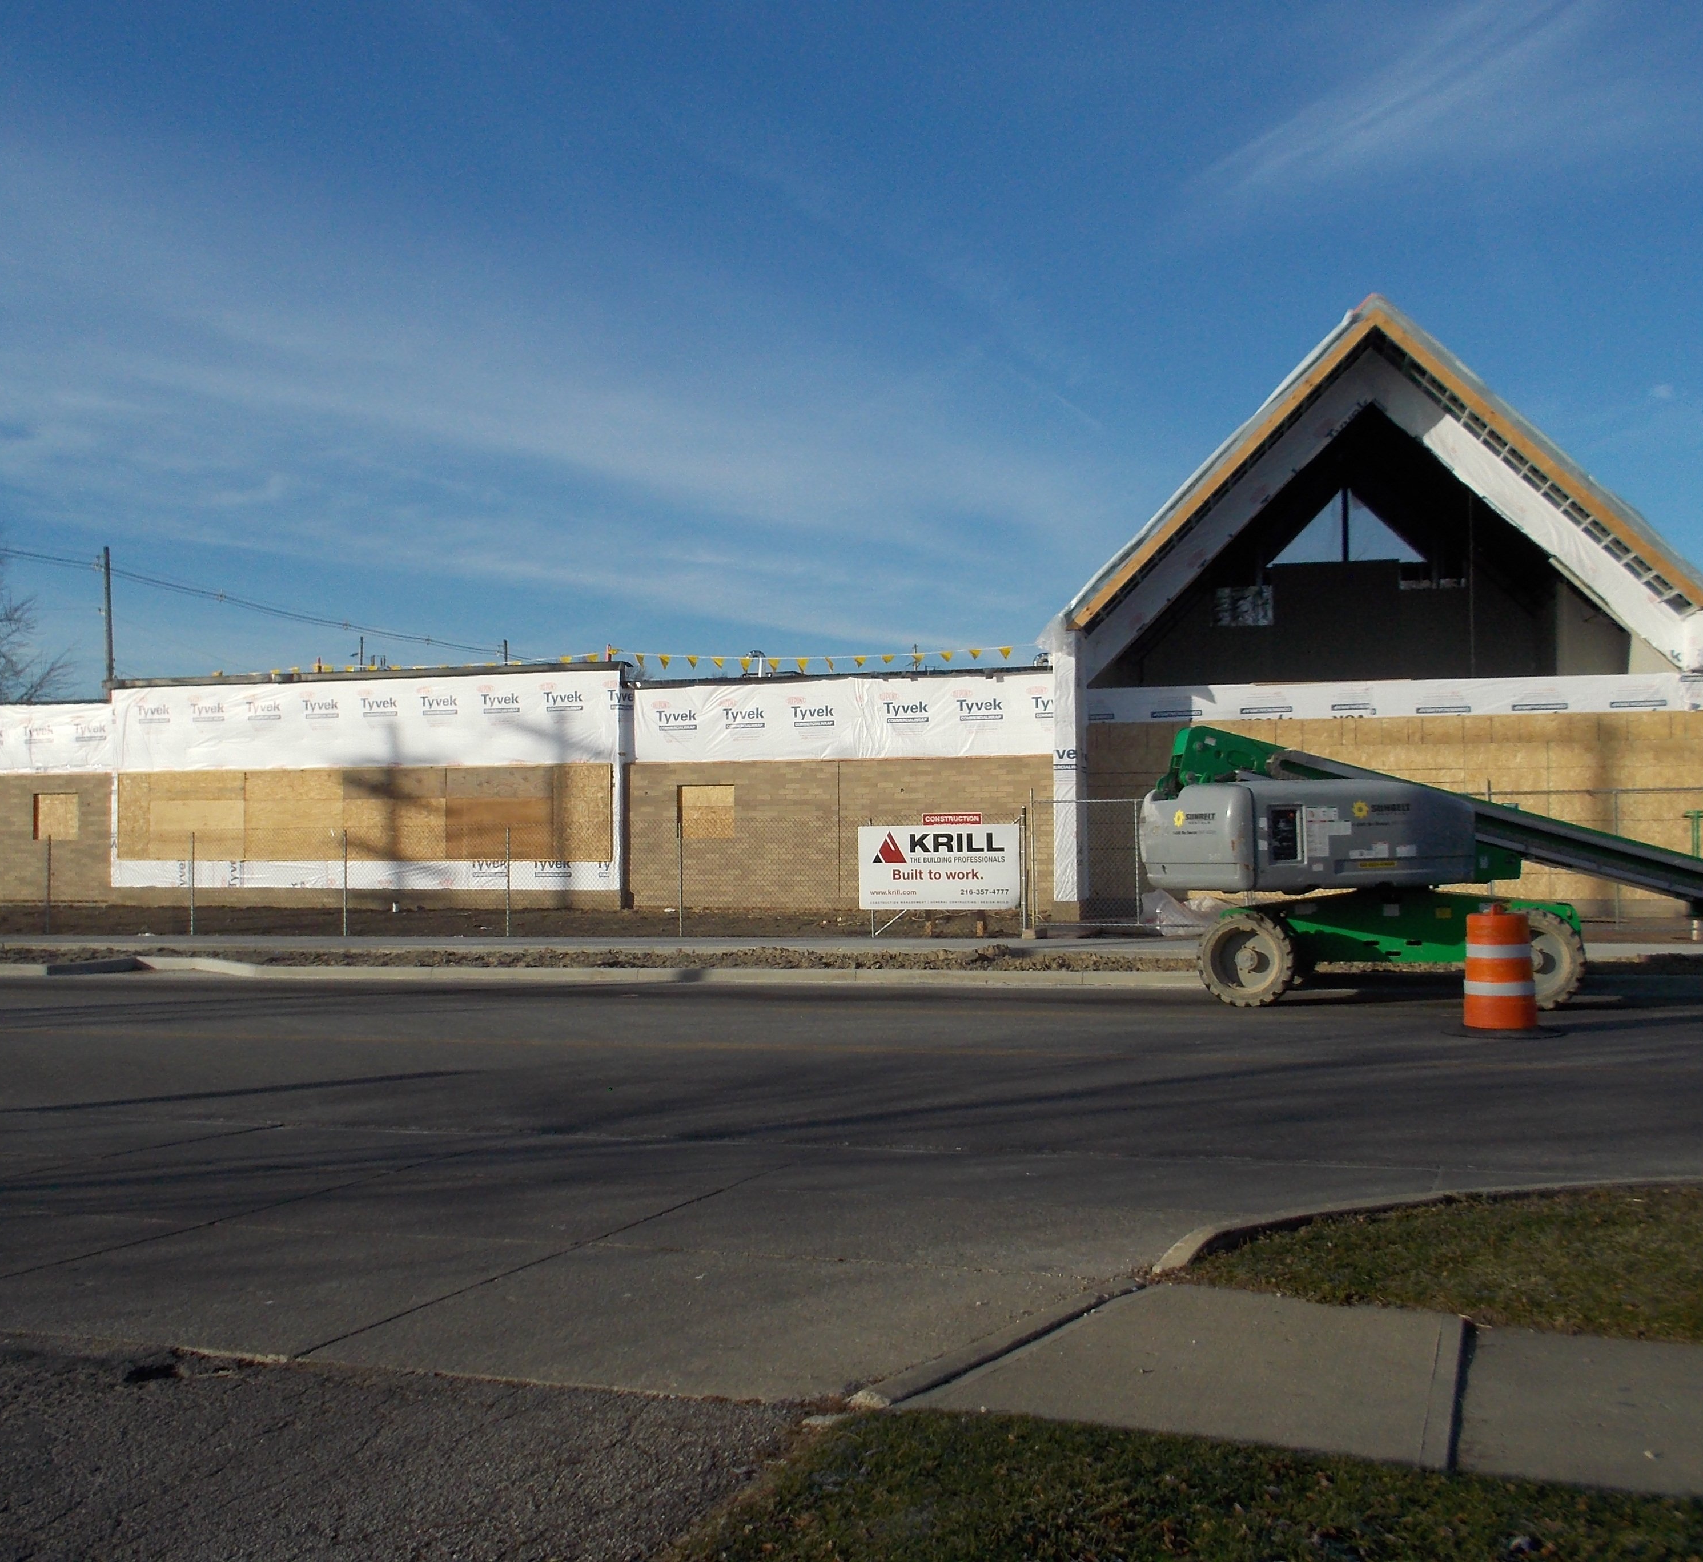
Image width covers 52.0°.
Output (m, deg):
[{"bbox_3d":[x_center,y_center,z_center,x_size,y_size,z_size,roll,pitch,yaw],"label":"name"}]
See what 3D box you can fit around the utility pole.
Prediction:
[{"bbox_3d":[-25.548,-2.283,59.802,0.300,11.500,0.300,0,-2,0],"label":"utility pole"}]

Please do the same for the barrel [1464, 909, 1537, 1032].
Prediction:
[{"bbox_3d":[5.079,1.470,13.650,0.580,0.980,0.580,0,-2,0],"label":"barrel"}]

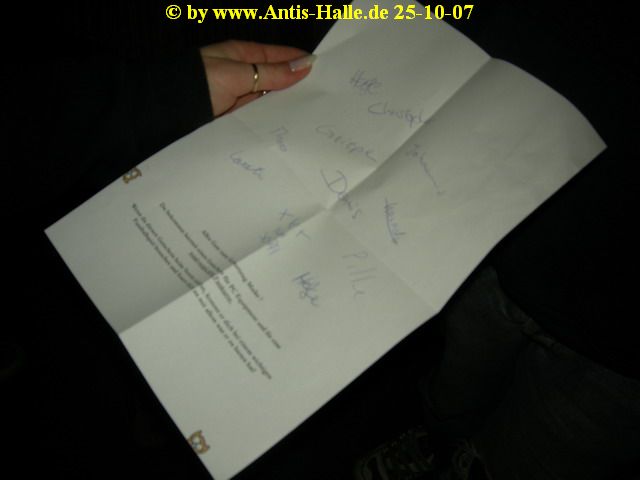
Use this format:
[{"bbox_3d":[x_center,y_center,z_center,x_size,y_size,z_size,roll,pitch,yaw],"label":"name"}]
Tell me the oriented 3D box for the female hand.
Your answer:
[{"bbox_3d":[-0.042,-0.114,0.490,0.108,0.052,0.066,-11,54,-10],"label":"female hand"}]

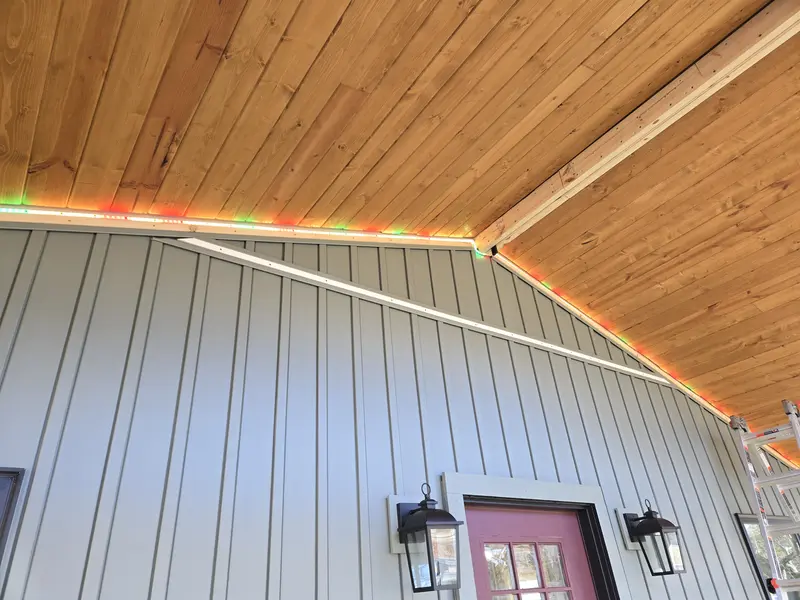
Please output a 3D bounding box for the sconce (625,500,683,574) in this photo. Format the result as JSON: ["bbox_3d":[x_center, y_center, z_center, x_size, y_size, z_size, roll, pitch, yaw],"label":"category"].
[{"bbox_3d":[1.337,1.246,2.797,0.173,0.365,0.215,17,-38,-32],"label":"sconce"}]

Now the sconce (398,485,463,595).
[{"bbox_3d":[0.104,0.876,1.977,0.173,0.365,0.215,17,-38,-32],"label":"sconce"}]

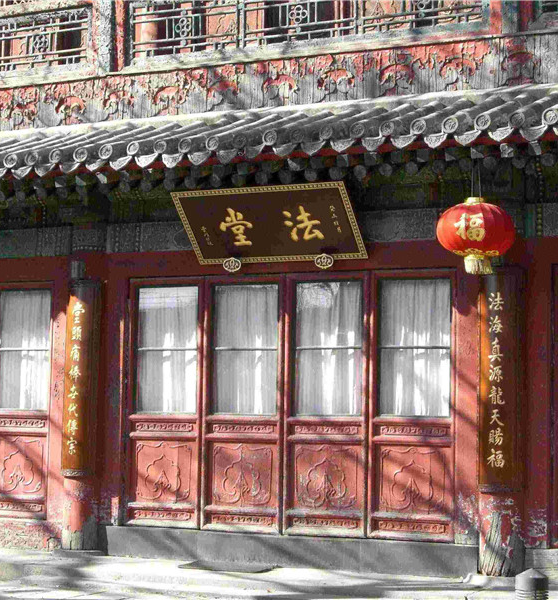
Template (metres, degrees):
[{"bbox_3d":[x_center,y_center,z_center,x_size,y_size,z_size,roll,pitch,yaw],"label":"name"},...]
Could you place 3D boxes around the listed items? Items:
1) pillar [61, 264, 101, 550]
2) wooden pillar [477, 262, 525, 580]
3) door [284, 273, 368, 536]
[{"bbox_3d":[-1.776,0.924,13.865,0.350,2.639,0.350,1,-5,0],"label":"pillar"},{"bbox_3d":[1.769,0.912,12.097,0.365,2.480,0.365,-1,-5,26],"label":"wooden pillar"},{"bbox_3d":[0.415,0.909,13.419,0.831,2.300,0.080,-1,-5,27],"label":"door"}]

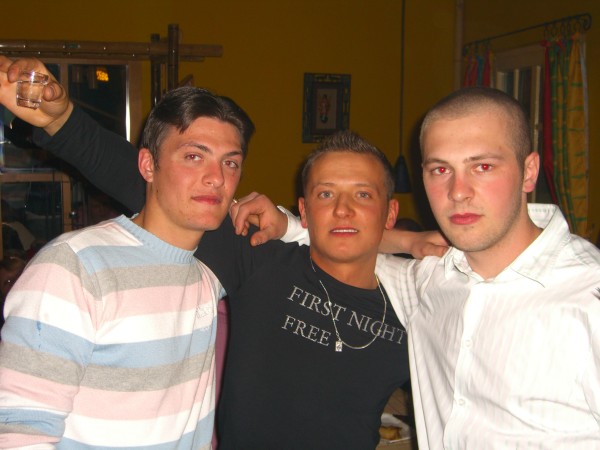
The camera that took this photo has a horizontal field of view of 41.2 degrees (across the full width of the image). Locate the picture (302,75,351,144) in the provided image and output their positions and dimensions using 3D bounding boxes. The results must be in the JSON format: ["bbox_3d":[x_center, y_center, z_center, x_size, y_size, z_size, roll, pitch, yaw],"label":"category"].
[{"bbox_3d":[0.126,-0.542,3.700,0.223,0.322,0.025,0,5,-9],"label":"picture"}]

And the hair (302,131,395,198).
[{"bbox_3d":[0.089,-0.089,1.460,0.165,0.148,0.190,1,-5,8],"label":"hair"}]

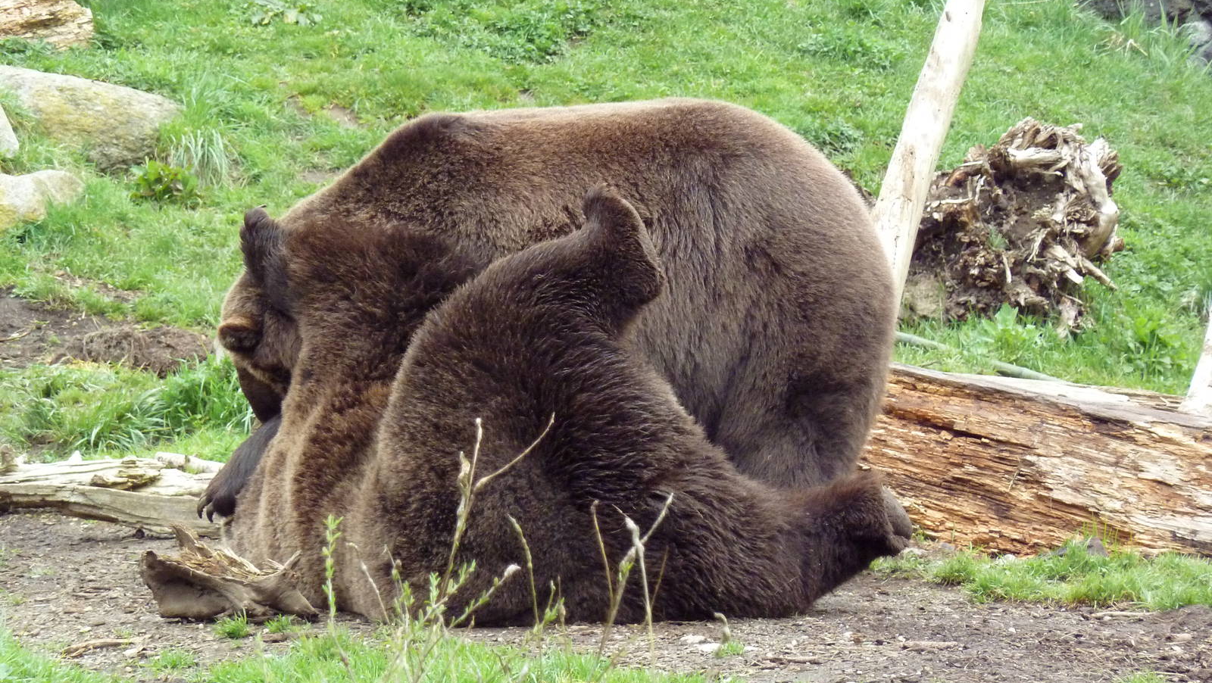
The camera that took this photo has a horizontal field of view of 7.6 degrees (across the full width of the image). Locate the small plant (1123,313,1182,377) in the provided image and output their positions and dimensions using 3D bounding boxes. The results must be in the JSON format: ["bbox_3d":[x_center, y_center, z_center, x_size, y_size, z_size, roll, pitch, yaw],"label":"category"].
[{"bbox_3d":[1.496,0.012,24.900,0.160,0.160,0.150,0,8,0],"label":"small plant"}]

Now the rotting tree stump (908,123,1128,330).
[{"bbox_3d":[1.140,-0.324,25.400,0.620,0.550,0.500,0,8,0],"label":"rotting tree stump"}]

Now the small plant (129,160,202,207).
[{"bbox_3d":[-1.259,-0.450,26.000,0.200,0.130,0.180,0,8,0],"label":"small plant"}]

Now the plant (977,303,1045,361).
[{"bbox_3d":[1.105,-0.022,24.900,0.180,0.140,0.160,0,8,0],"label":"plant"}]

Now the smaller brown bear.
[{"bbox_3d":[-0.101,0.178,24.600,1.800,1.120,1.100,3,8,21],"label":"smaller brown bear"}]

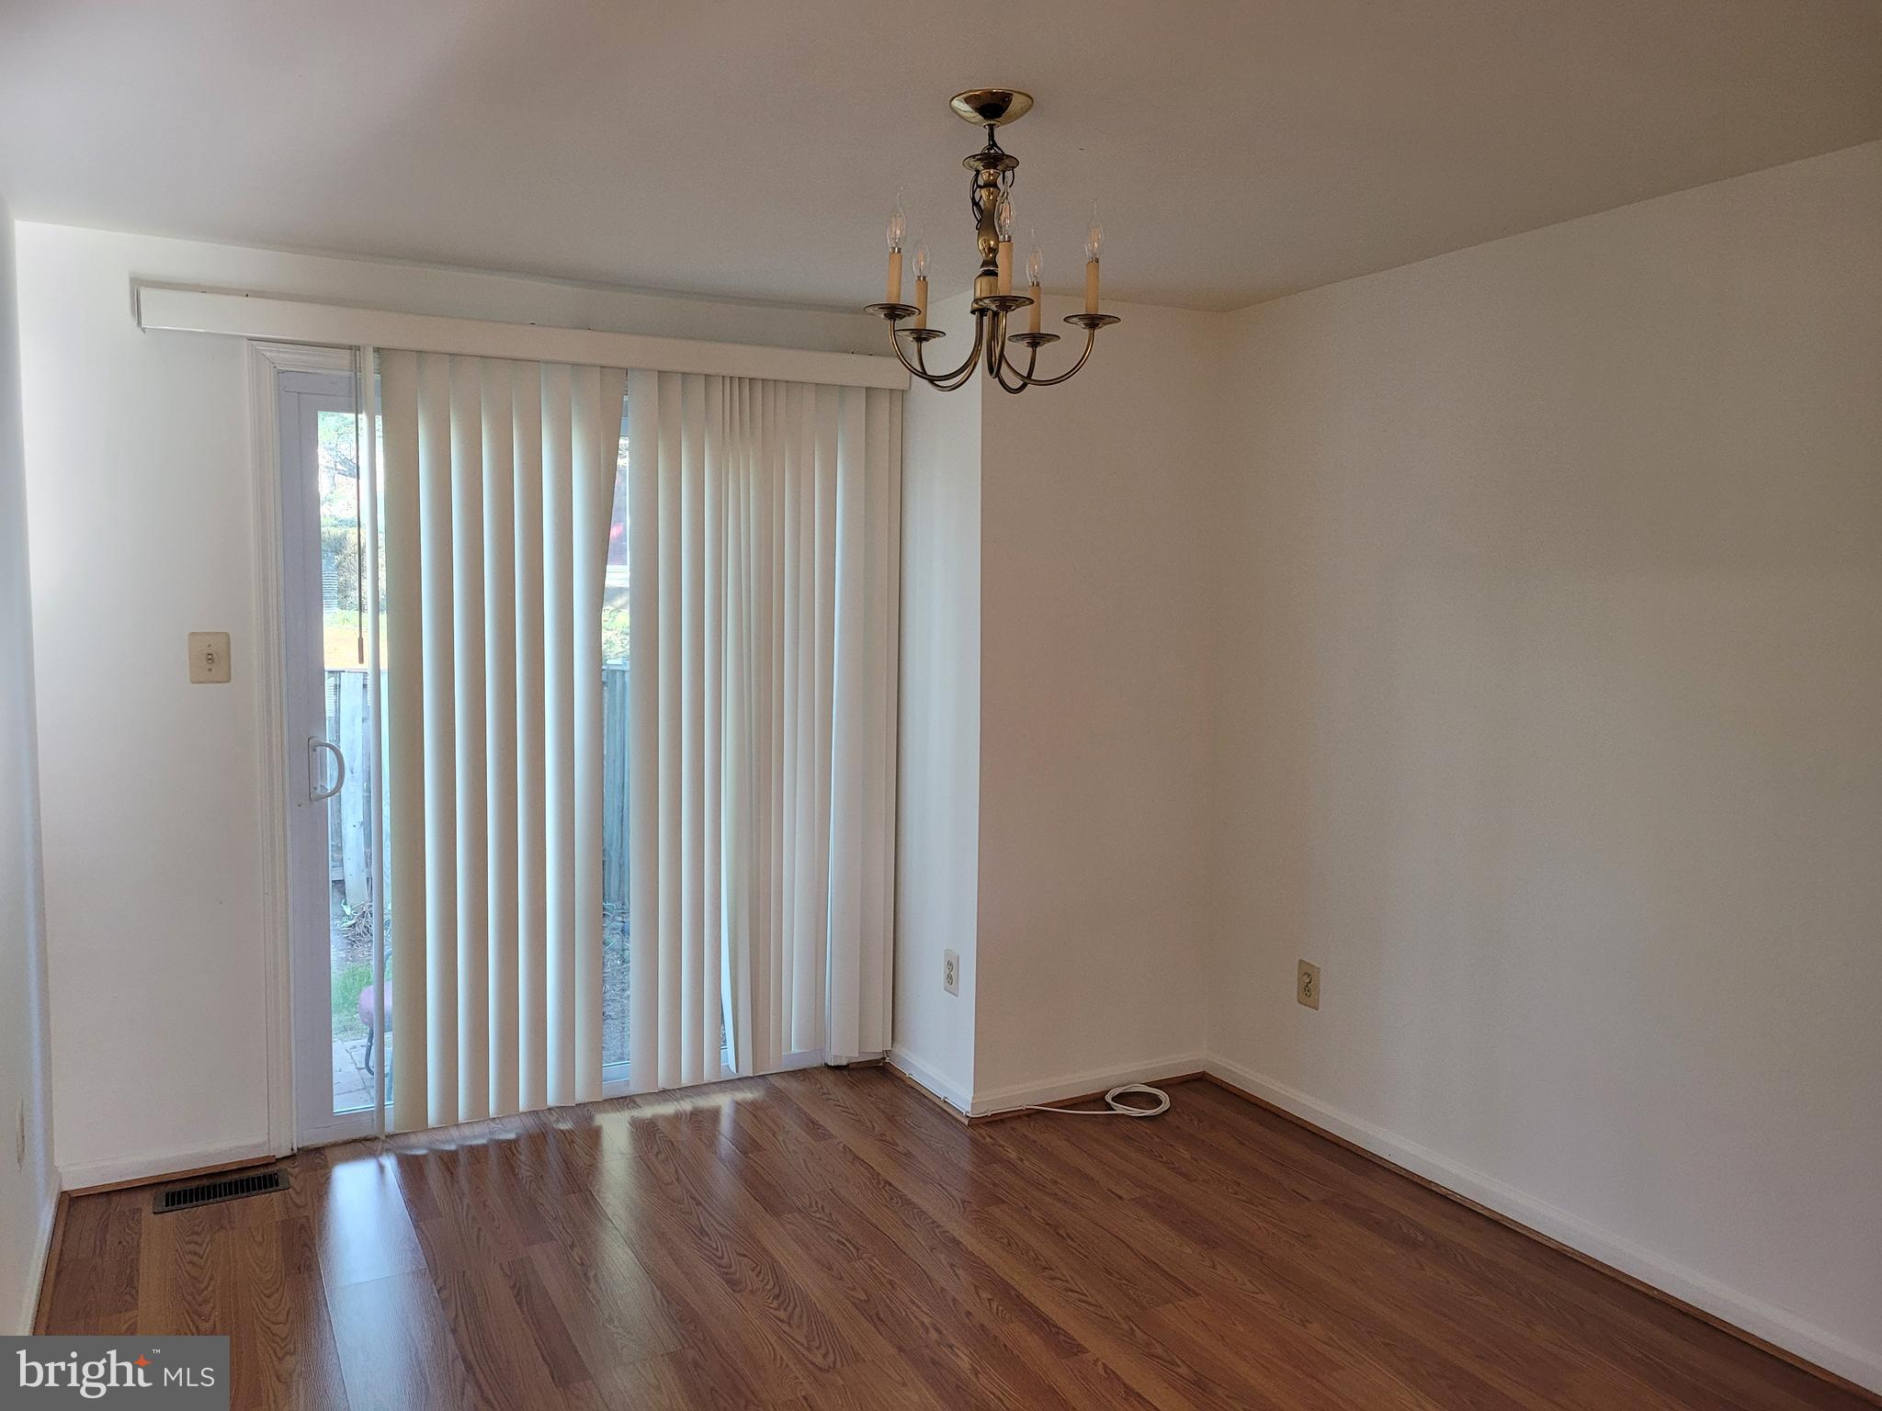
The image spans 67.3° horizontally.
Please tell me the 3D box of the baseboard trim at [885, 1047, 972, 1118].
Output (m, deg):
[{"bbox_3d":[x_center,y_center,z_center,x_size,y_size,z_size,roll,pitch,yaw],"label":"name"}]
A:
[{"bbox_3d":[-0.046,1.113,4.197,0.029,0.076,0.577,-2,5,-28],"label":"baseboard trim"}]

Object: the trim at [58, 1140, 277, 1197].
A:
[{"bbox_3d":[-1.935,1.151,3.544,0.478,0.074,0.029,-2,5,-28],"label":"trim"}]

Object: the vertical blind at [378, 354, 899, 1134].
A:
[{"bbox_3d":[-0.791,0.087,3.989,1.455,2.057,0.090,-2,5,-28],"label":"vertical blind"}]

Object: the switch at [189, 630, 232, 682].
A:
[{"bbox_3d":[-1.812,-0.118,3.505,0.086,0.124,0.016,-2,5,-28],"label":"switch"}]

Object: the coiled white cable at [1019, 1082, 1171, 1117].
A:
[{"bbox_3d":[0.478,1.150,4.089,0.432,0.029,0.204,-2,5,-28],"label":"coiled white cable"}]

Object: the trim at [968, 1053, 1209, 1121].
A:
[{"bbox_3d":[0.456,1.120,4.154,0.856,0.078,0.029,-2,5,-28],"label":"trim"}]

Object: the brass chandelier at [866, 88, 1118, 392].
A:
[{"bbox_3d":[0.084,-0.790,2.419,0.437,0.471,0.437,1,5,0],"label":"brass chandelier"}]

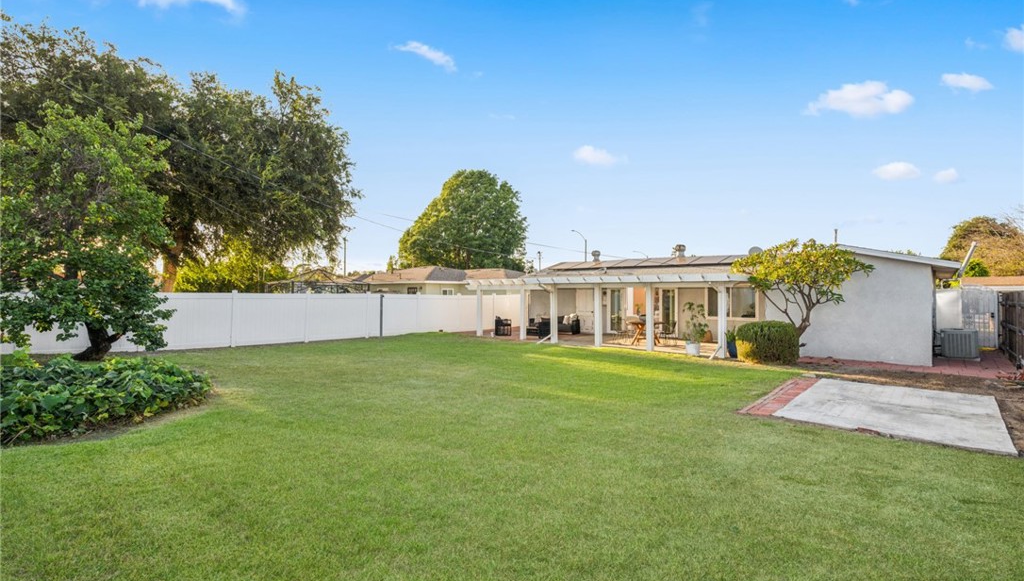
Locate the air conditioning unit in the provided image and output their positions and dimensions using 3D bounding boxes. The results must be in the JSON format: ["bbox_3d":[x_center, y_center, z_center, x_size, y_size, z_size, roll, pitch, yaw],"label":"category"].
[{"bbox_3d":[13.150,1.585,13.330,0.780,0.800,0.760,0,-1,44],"label":"air conditioning unit"}]

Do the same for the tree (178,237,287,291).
[{"bbox_3d":[-14.750,-0.400,24.000,5.200,4.900,4.500,1,-1,-32],"label":"tree"}]

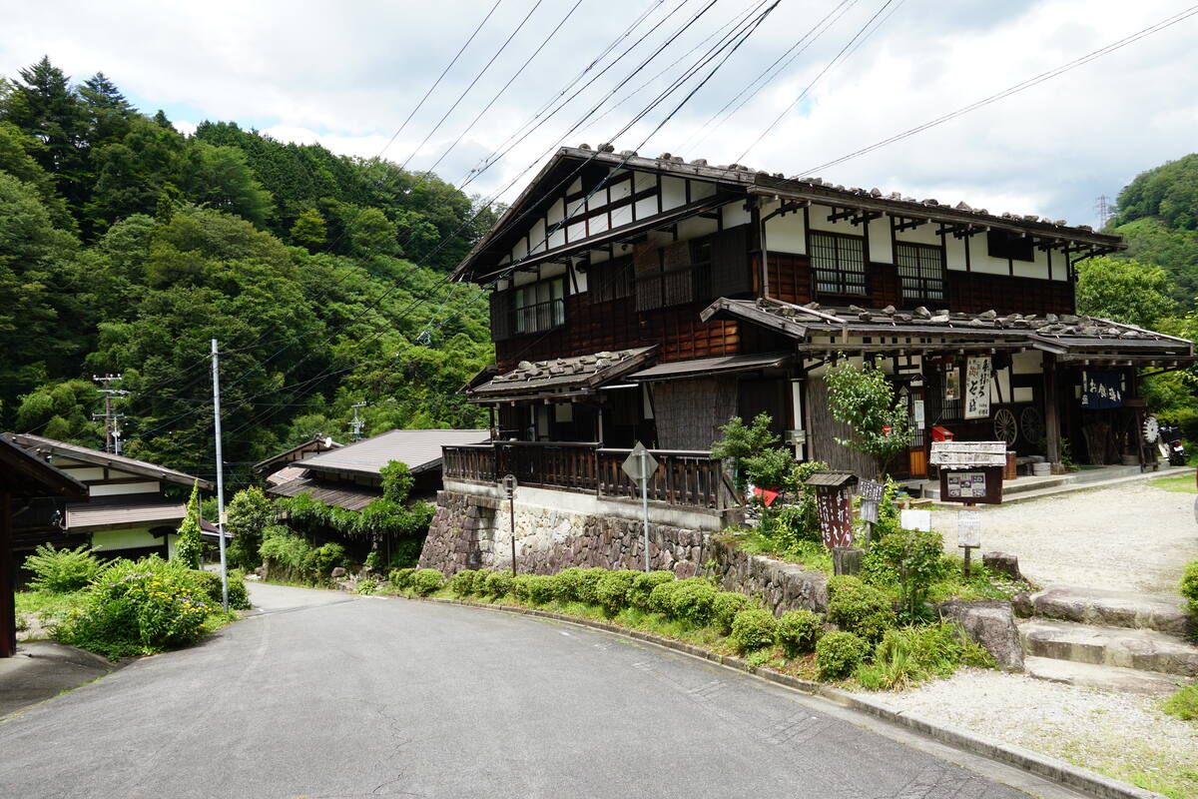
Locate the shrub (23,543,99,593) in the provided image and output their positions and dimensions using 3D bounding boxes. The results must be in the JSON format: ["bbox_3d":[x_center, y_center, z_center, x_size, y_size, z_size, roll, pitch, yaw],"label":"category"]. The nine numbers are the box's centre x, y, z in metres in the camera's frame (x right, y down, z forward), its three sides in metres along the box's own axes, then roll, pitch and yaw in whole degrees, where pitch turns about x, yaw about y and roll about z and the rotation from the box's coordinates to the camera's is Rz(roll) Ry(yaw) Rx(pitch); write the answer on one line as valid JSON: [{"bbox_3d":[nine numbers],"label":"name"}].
[{"bbox_3d":[-12.424,3.918,20.800,1.750,1.150,1.600,-2,-1,-31],"label":"shrub"}]

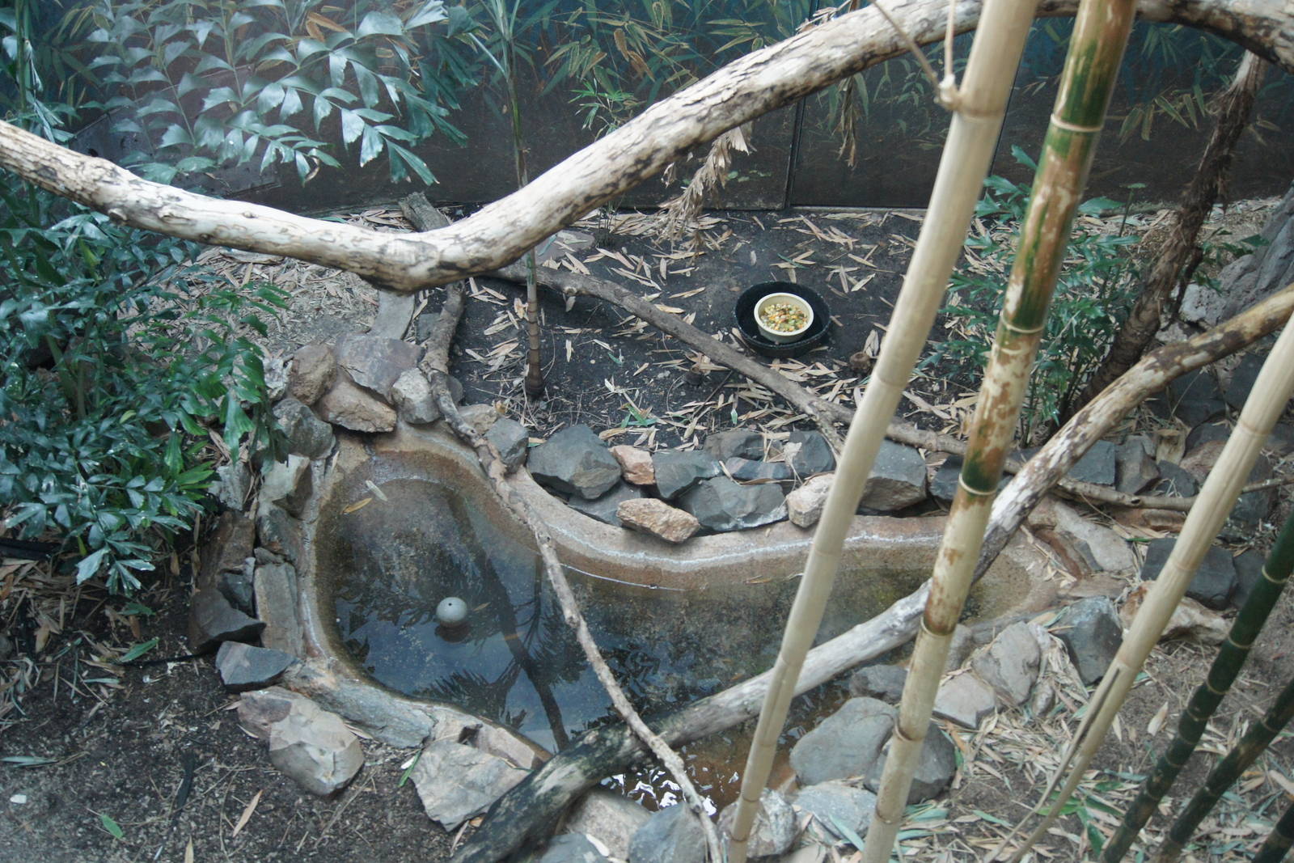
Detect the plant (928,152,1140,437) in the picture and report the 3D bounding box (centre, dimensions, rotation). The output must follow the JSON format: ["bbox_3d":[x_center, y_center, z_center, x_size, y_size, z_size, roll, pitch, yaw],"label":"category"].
[{"bbox_3d":[0.907,-0.320,2.897,0.426,0.645,0.416,1,49,-1],"label":"plant"}]

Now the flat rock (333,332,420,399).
[{"bbox_3d":[-0.669,-0.169,3.007,0.213,0.073,0.156,12,50,9],"label":"flat rock"}]

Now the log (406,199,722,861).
[{"bbox_3d":[-0.341,0.056,3.008,0.249,0.210,2.361,-17,52,-14],"label":"log"}]

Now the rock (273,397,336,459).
[{"bbox_3d":[-0.905,-0.011,3.141,0.140,0.110,0.110,24,54,19],"label":"rock"}]

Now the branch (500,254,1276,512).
[{"bbox_3d":[0.528,-0.126,3.057,2.142,0.135,0.260,17,51,13],"label":"branch"}]

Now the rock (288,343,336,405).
[{"bbox_3d":[-0.919,-0.158,3.259,0.120,0.120,0.110,-4,50,-3],"label":"rock"}]

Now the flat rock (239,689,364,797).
[{"bbox_3d":[-0.700,0.619,2.400,0.239,0.099,0.156,38,58,27],"label":"flat rock"}]

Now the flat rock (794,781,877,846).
[{"bbox_3d":[0.361,0.754,2.318,0.156,0.088,0.104,1,49,-1],"label":"flat rock"}]

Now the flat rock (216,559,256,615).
[{"bbox_3d":[-0.921,0.346,2.649,0.073,0.073,0.104,-15,51,-14],"label":"flat rock"}]

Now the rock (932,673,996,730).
[{"bbox_3d":[0.711,0.604,2.663,0.130,0.055,0.110,20,53,16],"label":"rock"}]

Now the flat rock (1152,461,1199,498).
[{"bbox_3d":[1.286,0.117,2.917,0.099,0.057,0.078,-23,53,-20],"label":"flat rock"}]

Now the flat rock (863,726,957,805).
[{"bbox_3d":[0.561,0.710,2.537,0.175,0.110,0.140,-7,50,-6],"label":"flat rock"}]

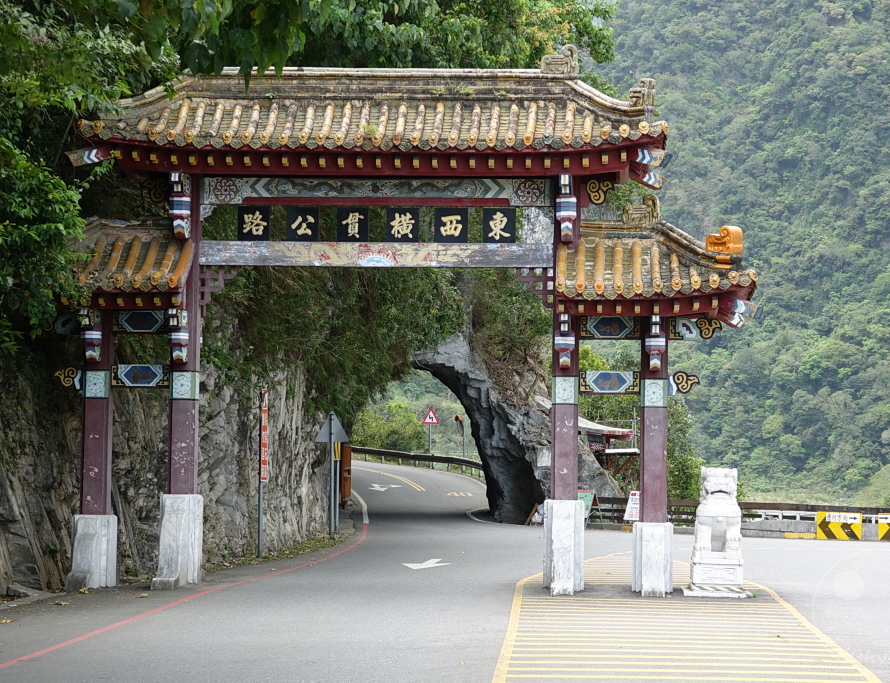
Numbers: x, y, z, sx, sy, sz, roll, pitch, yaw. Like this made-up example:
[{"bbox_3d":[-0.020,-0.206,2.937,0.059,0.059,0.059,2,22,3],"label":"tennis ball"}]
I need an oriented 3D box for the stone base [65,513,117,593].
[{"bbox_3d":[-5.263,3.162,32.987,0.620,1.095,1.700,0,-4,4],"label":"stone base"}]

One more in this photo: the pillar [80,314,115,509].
[{"bbox_3d":[-5.252,1.065,33.129,0.400,3.108,0.410,0,-4,4],"label":"pillar"}]

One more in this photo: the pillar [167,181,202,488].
[{"bbox_3d":[-3.918,-0.122,33.107,0.400,4.872,0.410,0,-4,4],"label":"pillar"}]

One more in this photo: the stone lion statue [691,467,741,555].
[{"bbox_3d":[3.962,2.462,31.822,0.690,1.275,0.900,0,-4,4],"label":"stone lion statue"}]

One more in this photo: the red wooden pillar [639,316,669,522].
[{"bbox_3d":[3.107,1.148,32.480,0.400,3.077,0.410,0,-4,4],"label":"red wooden pillar"}]

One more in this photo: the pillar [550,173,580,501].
[{"bbox_3d":[1.804,-0.102,32.665,0.400,4.904,0.410,0,-4,4],"label":"pillar"}]

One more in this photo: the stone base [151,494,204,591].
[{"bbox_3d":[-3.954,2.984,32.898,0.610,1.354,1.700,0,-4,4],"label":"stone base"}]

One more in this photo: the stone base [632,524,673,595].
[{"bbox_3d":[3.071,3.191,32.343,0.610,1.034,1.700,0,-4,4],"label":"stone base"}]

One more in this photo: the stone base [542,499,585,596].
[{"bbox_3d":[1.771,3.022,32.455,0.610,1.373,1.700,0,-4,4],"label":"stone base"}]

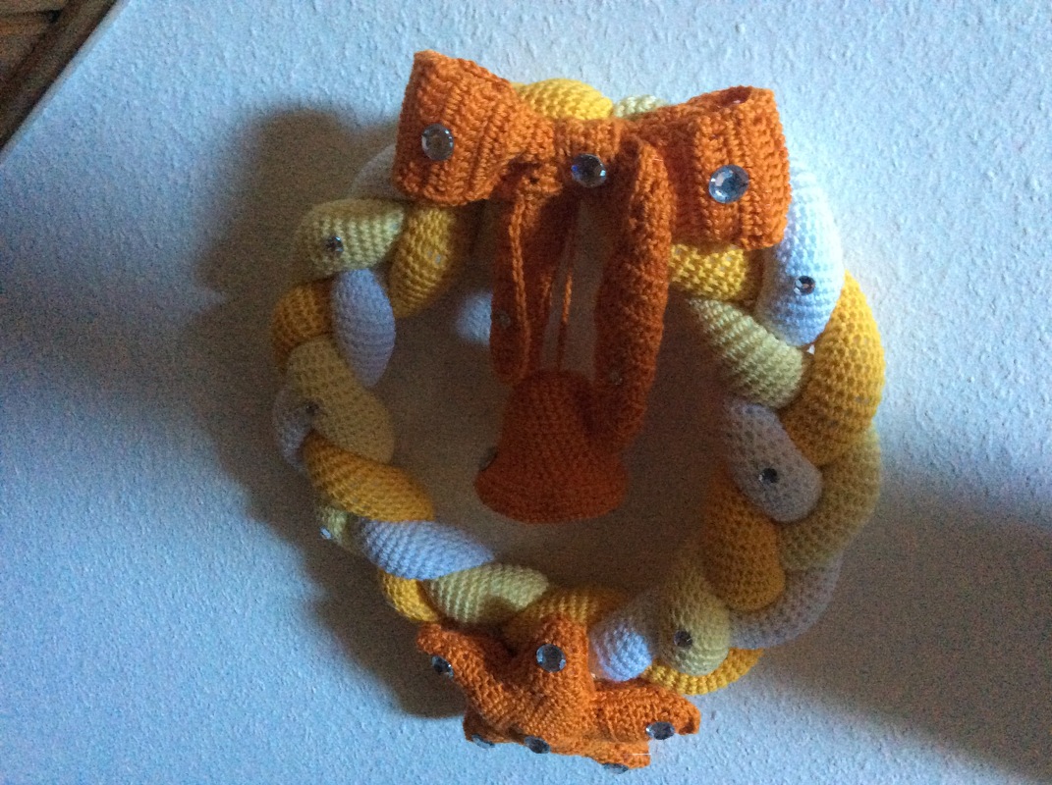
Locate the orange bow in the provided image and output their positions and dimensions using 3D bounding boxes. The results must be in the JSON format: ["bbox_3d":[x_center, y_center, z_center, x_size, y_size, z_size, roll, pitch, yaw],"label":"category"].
[{"bbox_3d":[0.030,-0.052,0.530,0.205,0.250,0.100,6,5,2],"label":"orange bow"}]

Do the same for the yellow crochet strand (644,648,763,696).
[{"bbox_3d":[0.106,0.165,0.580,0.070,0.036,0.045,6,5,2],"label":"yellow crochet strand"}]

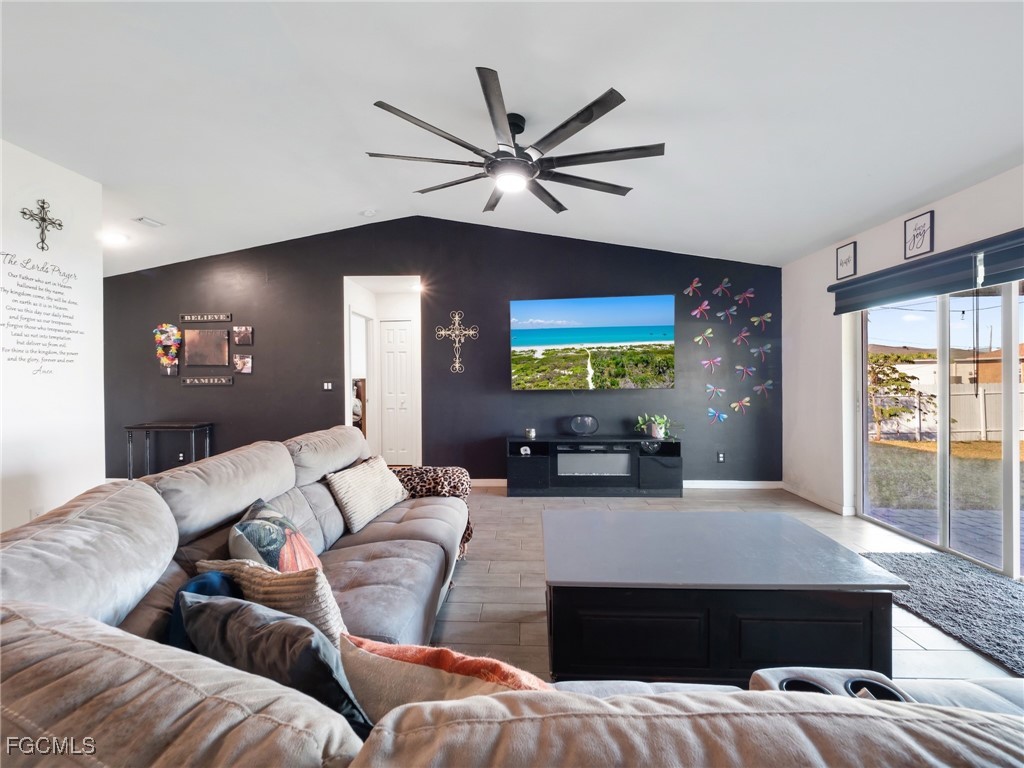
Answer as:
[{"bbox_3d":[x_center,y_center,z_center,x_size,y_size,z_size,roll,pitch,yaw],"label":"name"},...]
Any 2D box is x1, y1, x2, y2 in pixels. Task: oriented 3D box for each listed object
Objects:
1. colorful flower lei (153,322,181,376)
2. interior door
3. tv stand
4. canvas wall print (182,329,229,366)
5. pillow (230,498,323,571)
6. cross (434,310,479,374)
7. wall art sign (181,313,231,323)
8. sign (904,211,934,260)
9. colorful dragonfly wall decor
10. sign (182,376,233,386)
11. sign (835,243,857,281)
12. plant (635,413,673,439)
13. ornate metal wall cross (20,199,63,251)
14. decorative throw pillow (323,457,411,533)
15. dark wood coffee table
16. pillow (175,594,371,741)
[{"bbox_3d":[-3.840,-0.381,4.609,0.306,0.590,0.050,0,1,1],"label":"colorful flower lei"},{"bbox_3d":[-1.626,0.130,5.857,0.421,2.033,0.037,0,1,1],"label":"interior door"},{"bbox_3d":[0.870,0.885,4.520,1.819,0.602,0.355,0,1,1],"label":"tv stand"},{"bbox_3d":[-3.514,-0.416,4.770,0.510,0.410,0.030,0,1,2],"label":"canvas wall print"},{"bbox_3d":[-0.855,0.637,1.575,0.140,0.420,0.420,-39,12,-19],"label":"pillow"},{"bbox_3d":[-0.617,-0.472,4.700,0.489,0.699,0.025,0,1,1],"label":"cross"},{"bbox_3d":[-3.406,-0.738,4.606,0.562,0.091,0.025,0,1,1],"label":"wall art sign"},{"bbox_3d":[2.994,-1.085,3.047,0.030,0.291,0.198,0,1,1],"label":"sign"},{"bbox_3d":[2.350,-0.753,4.530,0.230,0.213,0.030,0,1,1],"label":"colorful dragonfly wall decor"},{"bbox_3d":[-3.503,-0.030,4.769,0.583,0.100,0.020,0,1,1],"label":"sign"},{"bbox_3d":[2.942,-1.079,3.636,0.024,0.285,0.205,0,1,1],"label":"sign"},{"bbox_3d":[1.485,0.437,4.330,0.400,0.280,0.270,0,1,1],"label":"plant"},{"bbox_3d":[-3.185,-1.083,2.824,0.025,0.353,0.242,0,1,1],"label":"ornate metal wall cross"},{"bbox_3d":[-0.860,0.628,2.480,0.130,0.360,0.470,-38,-8,24],"label":"decorative throw pillow"},{"bbox_3d":[0.918,1.026,2.162,1.490,0.425,0.885,0,1,2],"label":"dark wood coffee table"},{"bbox_3d":[-0.455,0.625,0.855,0.430,0.420,0.150,1,26,22],"label":"pillow"}]

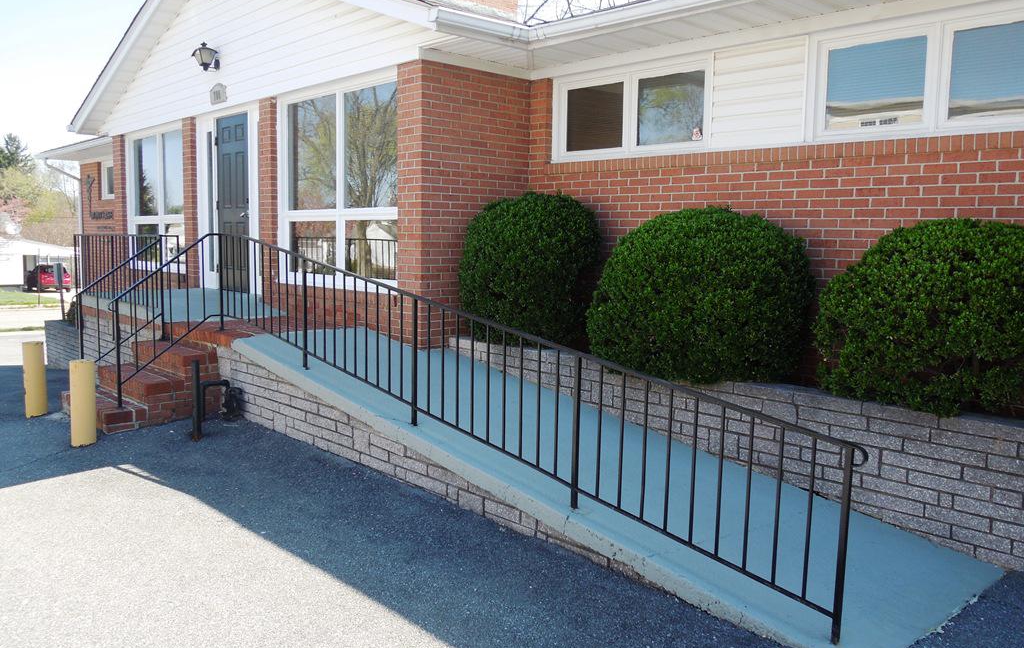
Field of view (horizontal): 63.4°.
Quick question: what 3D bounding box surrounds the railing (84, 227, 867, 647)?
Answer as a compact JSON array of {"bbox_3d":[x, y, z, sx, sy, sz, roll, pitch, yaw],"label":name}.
[{"bbox_3d":[-0.922,0.266,4.820,0.950,1.550,5.650,-5,8,-43],"label":"railing"}]

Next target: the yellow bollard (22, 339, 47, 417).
[{"bbox_3d":[-4.066,0.467,7.056,0.172,0.605,0.172,-5,8,-43],"label":"yellow bollard"}]

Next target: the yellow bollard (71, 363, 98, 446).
[{"bbox_3d":[-3.156,0.582,6.093,0.172,0.610,0.172,-5,8,-43],"label":"yellow bollard"}]

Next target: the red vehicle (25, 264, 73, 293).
[{"bbox_3d":[-30.800,-3.030,55.000,1.770,1.580,4.300,-5,8,-43],"label":"red vehicle"}]

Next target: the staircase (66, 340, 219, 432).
[{"bbox_3d":[-3.156,0.476,7.070,0.950,0.600,1.150,-5,8,-43],"label":"staircase"}]

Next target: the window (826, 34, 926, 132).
[{"bbox_3d":[2.345,-1.546,5.354,0.080,0.590,0.710,-5,8,-43],"label":"window"}]

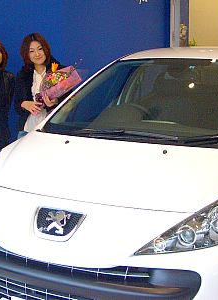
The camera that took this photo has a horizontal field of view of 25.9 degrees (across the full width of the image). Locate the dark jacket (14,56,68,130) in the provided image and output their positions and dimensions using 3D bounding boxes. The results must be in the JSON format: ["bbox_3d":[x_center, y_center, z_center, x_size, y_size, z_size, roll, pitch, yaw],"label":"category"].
[{"bbox_3d":[-0.583,-0.472,4.030,0.470,0.640,0.280,-3,11,-8],"label":"dark jacket"}]

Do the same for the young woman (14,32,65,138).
[{"bbox_3d":[-0.569,-0.160,4.058,0.480,1.639,0.340,-3,11,-8],"label":"young woman"}]

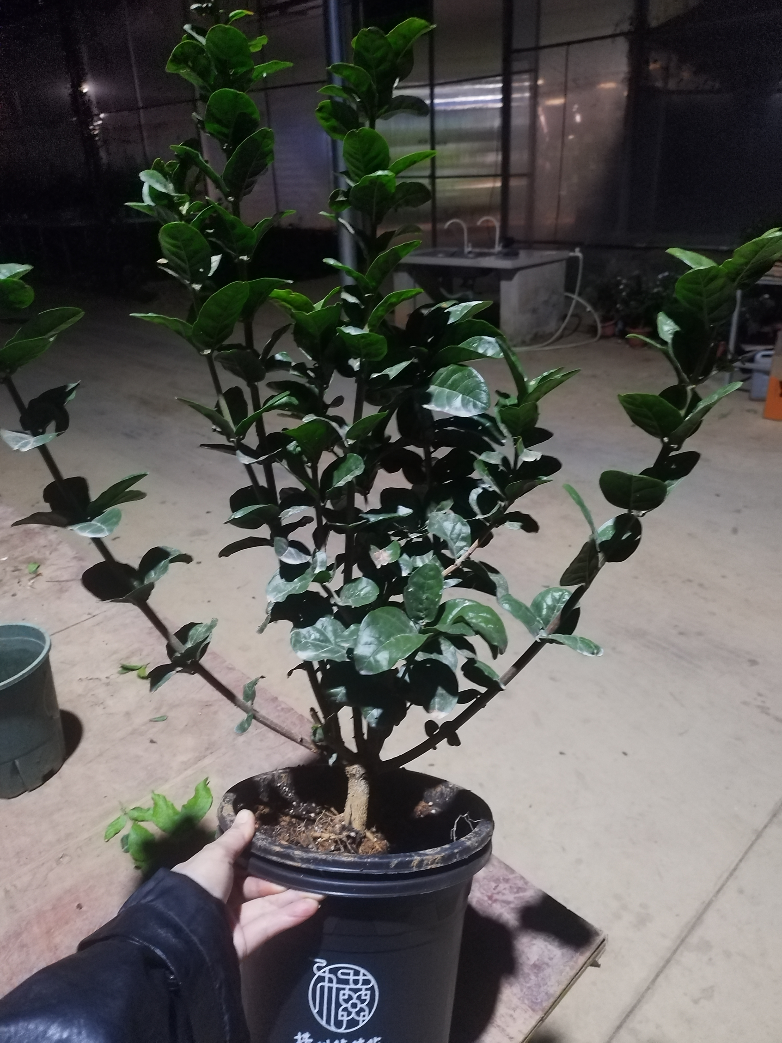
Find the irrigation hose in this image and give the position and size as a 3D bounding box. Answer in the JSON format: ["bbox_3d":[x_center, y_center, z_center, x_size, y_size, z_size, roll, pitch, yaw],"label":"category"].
[{"bbox_3d":[1.546,-2.044,7.160,0.980,0.780,0.420,-24,32,-39],"label":"irrigation hose"}]

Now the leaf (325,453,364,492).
[{"bbox_3d":[-0.037,-0.040,0.630,0.027,0.044,0.014,48,7,30],"label":"leaf"}]

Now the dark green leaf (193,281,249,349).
[{"bbox_3d":[-0.160,-0.193,0.735,0.044,0.074,0.022,29,18,1],"label":"dark green leaf"}]

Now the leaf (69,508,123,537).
[{"bbox_3d":[-0.241,0.000,0.640,0.044,0.016,0.031,-19,38,18],"label":"leaf"}]

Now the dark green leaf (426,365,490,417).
[{"bbox_3d":[0.053,-0.104,0.630,0.054,0.014,0.042,15,59,9],"label":"dark green leaf"}]

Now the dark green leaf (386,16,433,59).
[{"bbox_3d":[0.016,-0.472,0.770,0.056,0.036,0.024,-55,18,-9],"label":"dark green leaf"}]

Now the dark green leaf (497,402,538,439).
[{"bbox_3d":[0.103,-0.084,0.640,0.033,0.045,0.014,1,38,-1],"label":"dark green leaf"}]

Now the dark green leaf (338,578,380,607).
[{"bbox_3d":[-0.026,0.055,0.610,0.036,0.011,0.030,-15,44,12],"label":"dark green leaf"}]

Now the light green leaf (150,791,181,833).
[{"bbox_3d":[-0.332,0.428,1.155,0.042,0.028,0.062,-11,24,-22],"label":"light green leaf"}]

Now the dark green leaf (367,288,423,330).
[{"bbox_3d":[0.004,-0.176,0.650,0.056,0.017,0.028,-36,31,-3],"label":"dark green leaf"}]

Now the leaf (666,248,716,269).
[{"bbox_3d":[0.259,-0.223,0.670,0.055,0.013,0.032,21,31,15],"label":"leaf"}]

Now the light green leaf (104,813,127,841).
[{"bbox_3d":[-0.400,0.444,1.136,0.024,0.015,0.050,16,28,37],"label":"light green leaf"}]

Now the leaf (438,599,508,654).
[{"bbox_3d":[0.063,0.081,0.600,0.056,0.022,0.032,21,37,15],"label":"leaf"}]

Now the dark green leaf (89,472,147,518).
[{"bbox_3d":[-0.228,-0.021,0.650,0.063,0.033,0.016,-36,59,6],"label":"dark green leaf"}]

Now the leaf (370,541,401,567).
[{"bbox_3d":[-0.004,0.028,0.670,0.032,0.026,0.016,-6,6,0],"label":"leaf"}]

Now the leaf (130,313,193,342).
[{"bbox_3d":[-0.218,-0.183,0.755,0.078,0.020,0.038,23,6,15],"label":"leaf"}]

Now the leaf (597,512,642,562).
[{"bbox_3d":[0.191,0.013,0.655,0.037,0.012,0.046,11,57,17],"label":"leaf"}]

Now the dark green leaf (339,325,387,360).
[{"bbox_3d":[-0.022,-0.142,0.620,0.038,0.036,0.015,2,41,-2],"label":"dark green leaf"}]

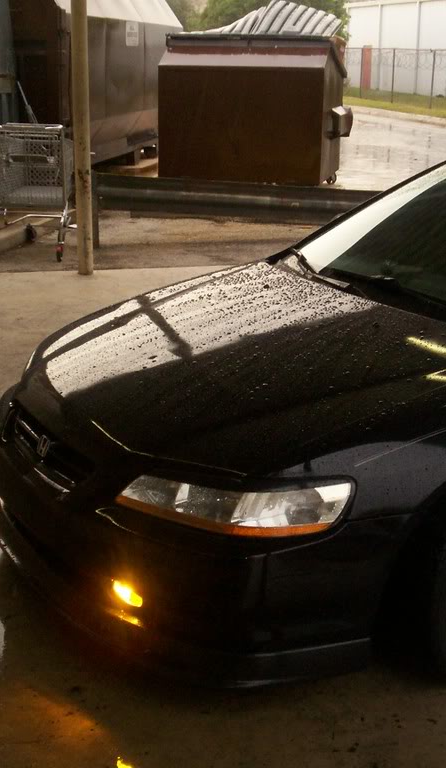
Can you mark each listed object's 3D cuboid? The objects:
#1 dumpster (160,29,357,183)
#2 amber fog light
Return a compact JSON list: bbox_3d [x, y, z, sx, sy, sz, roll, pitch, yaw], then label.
[{"bbox_3d":[0.371,-3.247,12.536,2.064,1.622,1.300,6,17,18],"label":"dumpster"},{"bbox_3d":[-0.217,0.504,2.620,0.110,0.060,0.070,14,21,39],"label":"amber fog light"}]

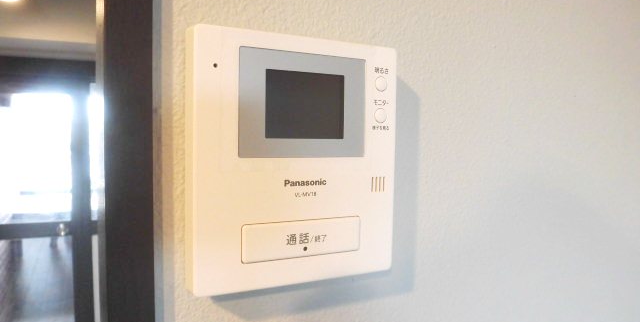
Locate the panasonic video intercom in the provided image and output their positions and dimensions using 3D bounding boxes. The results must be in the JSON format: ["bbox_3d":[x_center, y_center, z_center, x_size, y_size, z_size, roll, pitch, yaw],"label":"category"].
[{"bbox_3d":[-0.012,0.000,0.243,0.114,0.129,0.022,0,3,-27],"label":"panasonic video intercom"}]

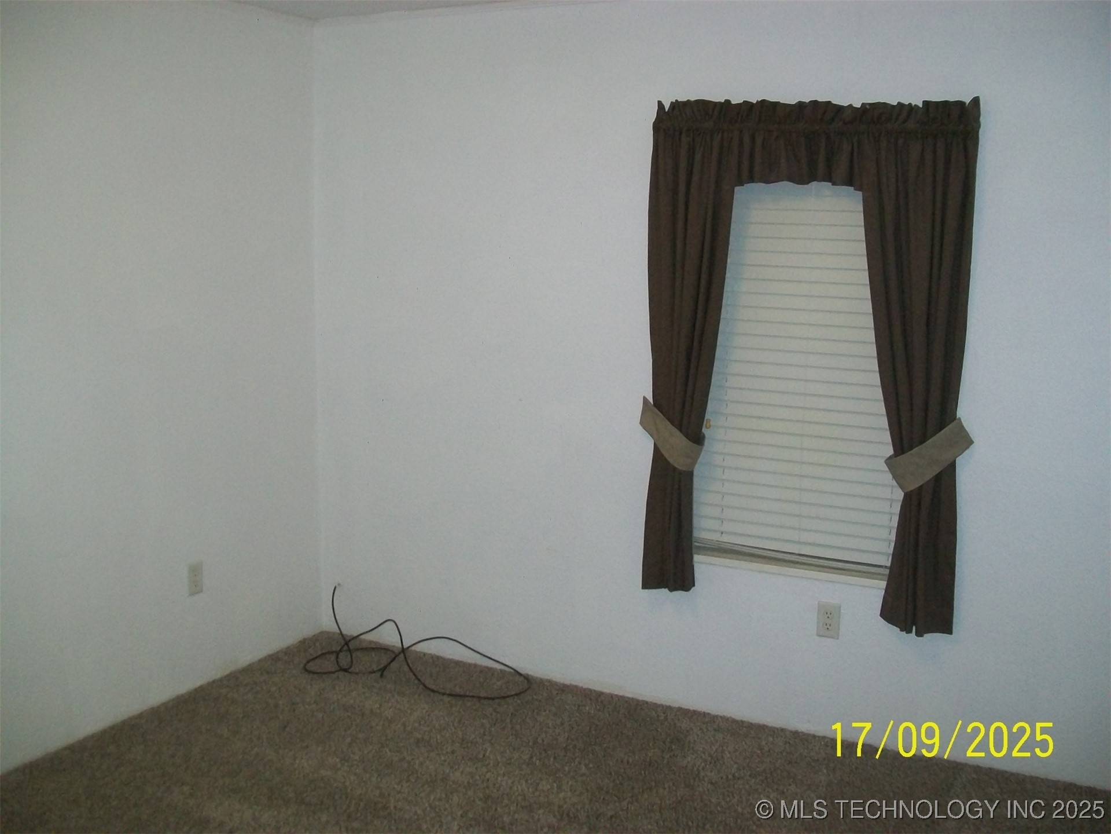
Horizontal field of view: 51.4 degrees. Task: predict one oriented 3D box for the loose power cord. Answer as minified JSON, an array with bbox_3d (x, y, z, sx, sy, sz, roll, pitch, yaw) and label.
[{"bbox_3d":[-0.541,0.834,4.234,0.940,0.210,0.360,5,10,27],"label":"loose power cord"}]

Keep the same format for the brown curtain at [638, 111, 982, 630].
[{"bbox_3d":[0.748,-0.168,3.568,1.035,1.610,0.110,5,10,27],"label":"brown curtain"}]

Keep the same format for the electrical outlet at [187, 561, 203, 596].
[{"bbox_3d":[-1.252,0.562,4.022,0.010,0.115,0.071,5,10,27],"label":"electrical outlet"}]

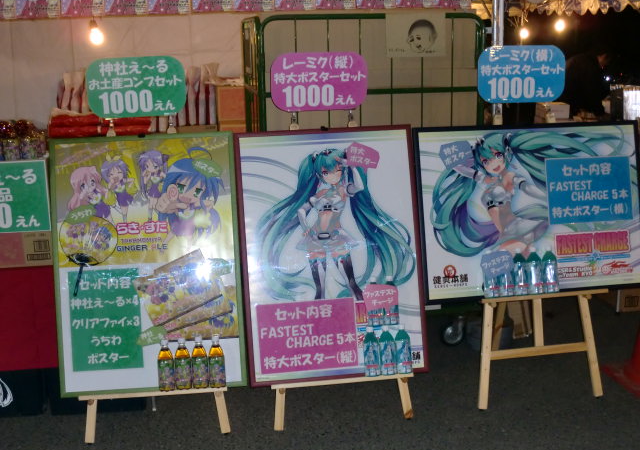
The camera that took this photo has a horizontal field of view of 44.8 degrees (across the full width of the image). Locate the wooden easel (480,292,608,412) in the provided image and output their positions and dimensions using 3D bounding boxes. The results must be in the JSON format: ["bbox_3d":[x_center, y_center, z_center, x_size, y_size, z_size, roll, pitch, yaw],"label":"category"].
[{"bbox_3d":[0.922,0.111,3.592,0.600,1.270,0.620,-4,12,-11],"label":"wooden easel"}]

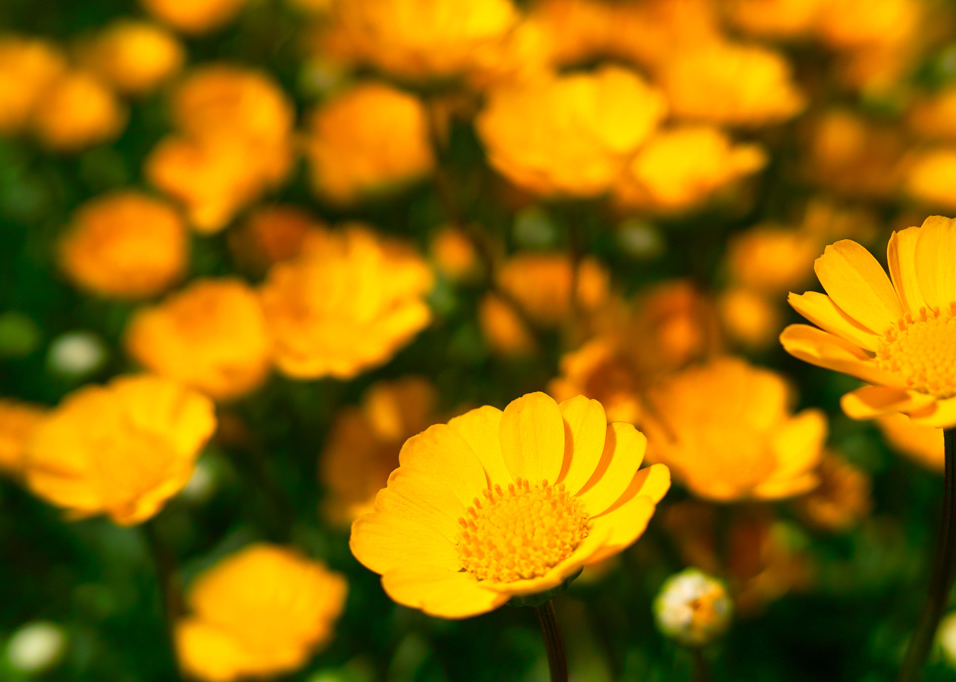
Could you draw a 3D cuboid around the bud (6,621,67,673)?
[{"bbox_3d":[-0.102,0.071,0.270,0.013,0.012,0.013,12,20,0],"label":"bud"}]

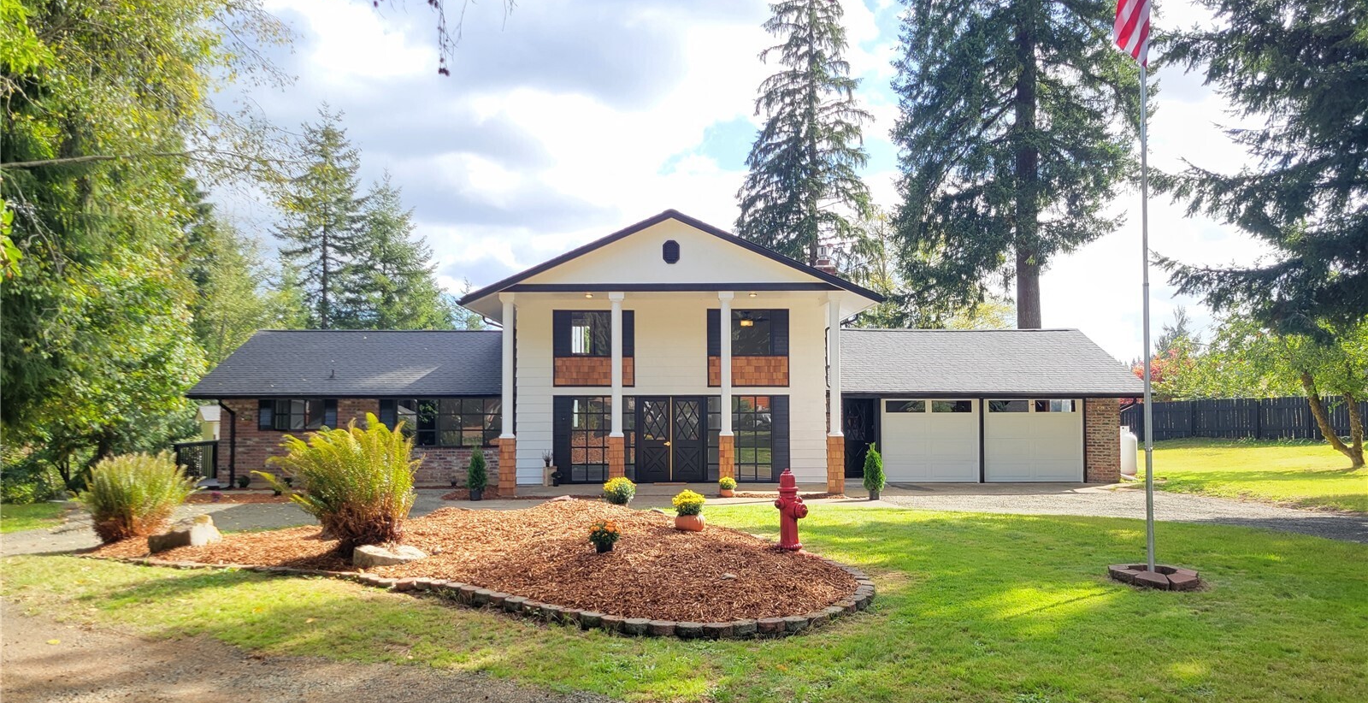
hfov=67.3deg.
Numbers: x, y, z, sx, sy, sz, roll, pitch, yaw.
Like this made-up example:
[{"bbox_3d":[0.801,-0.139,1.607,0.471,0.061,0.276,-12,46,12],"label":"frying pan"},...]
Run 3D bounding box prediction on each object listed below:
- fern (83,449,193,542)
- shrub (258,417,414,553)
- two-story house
[{"bbox_3d":[-6.706,1.783,12.616,1.378,1.082,1.378,0,-3,0],"label":"fern"},{"bbox_3d":[-3.780,1.429,11.235,1.729,1.487,1.729,0,-3,0],"label":"shrub"},{"bbox_3d":[-0.500,0.346,29.231,24.300,6.500,12.200,0,-3,-1],"label":"two-story house"}]

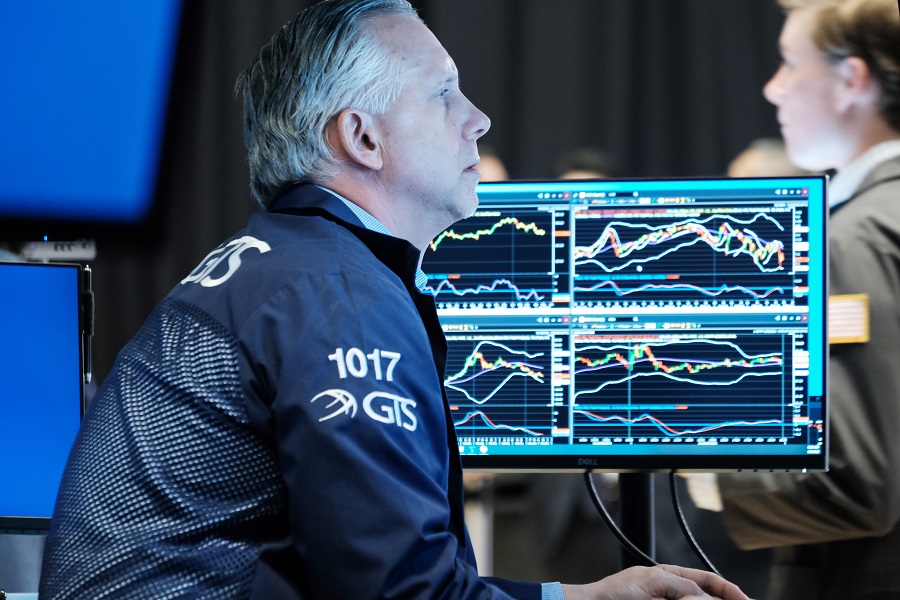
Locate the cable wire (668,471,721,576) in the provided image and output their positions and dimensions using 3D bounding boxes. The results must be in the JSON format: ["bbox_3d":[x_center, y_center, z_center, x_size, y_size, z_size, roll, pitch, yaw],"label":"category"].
[{"bbox_3d":[0.267,0.244,6.710,0.052,0.118,0.035,0,-1,18],"label":"cable wire"}]

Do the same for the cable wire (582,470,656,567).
[{"bbox_3d":[0.185,0.240,6.730,0.076,0.107,0.035,0,-1,18],"label":"cable wire"}]

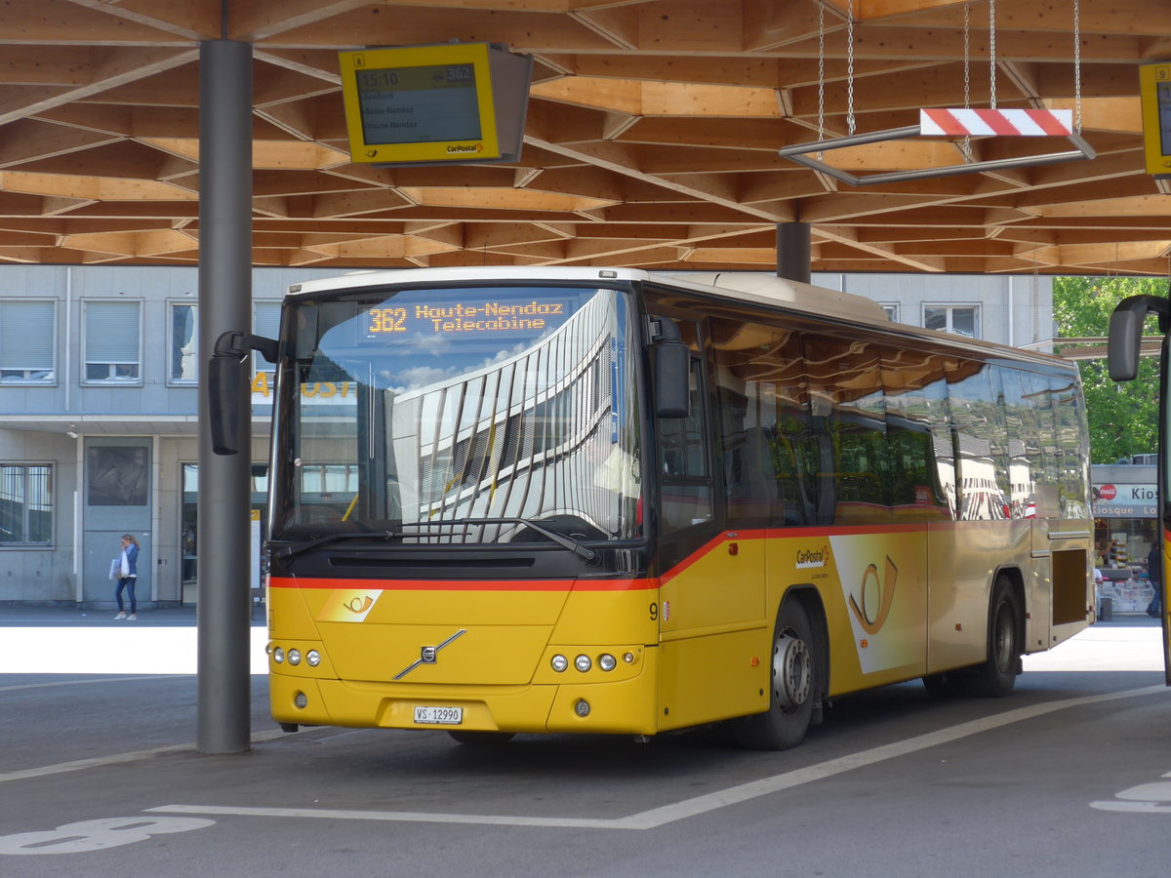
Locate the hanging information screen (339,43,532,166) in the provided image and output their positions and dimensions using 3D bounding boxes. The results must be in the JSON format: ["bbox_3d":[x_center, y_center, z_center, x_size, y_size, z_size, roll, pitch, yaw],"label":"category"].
[{"bbox_3d":[-0.978,-2.160,17.700,1.070,0.720,0.640,-1,-2,23],"label":"hanging information screen"}]

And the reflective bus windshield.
[{"bbox_3d":[-0.785,-0.135,15.900,2.360,1.500,0.320,-1,-2,24],"label":"reflective bus windshield"}]

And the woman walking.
[{"bbox_3d":[-8.800,2.650,52.000,0.520,1.650,0.480,1,-2,-20],"label":"woman walking"}]

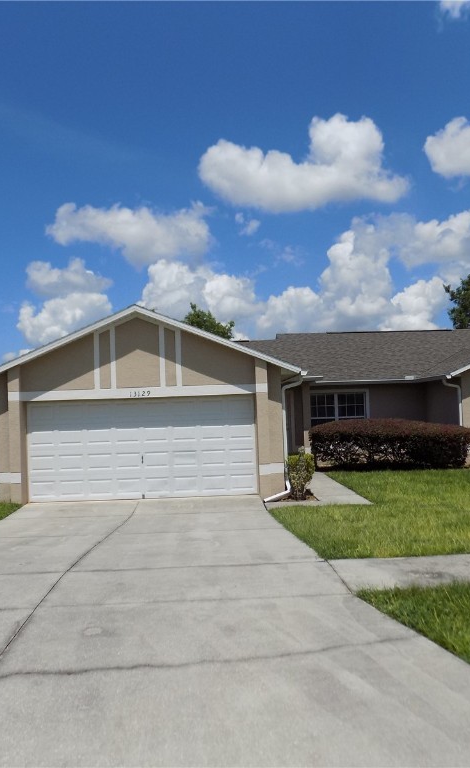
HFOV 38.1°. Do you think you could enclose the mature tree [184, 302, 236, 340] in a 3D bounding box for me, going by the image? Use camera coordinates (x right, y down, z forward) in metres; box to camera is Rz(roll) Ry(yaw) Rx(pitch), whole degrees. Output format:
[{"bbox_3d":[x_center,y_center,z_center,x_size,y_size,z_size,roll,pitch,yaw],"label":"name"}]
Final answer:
[{"bbox_3d":[-2.090,-0.390,36.000,4.800,7.400,4.800,-2,-2,-3],"label":"mature tree"}]

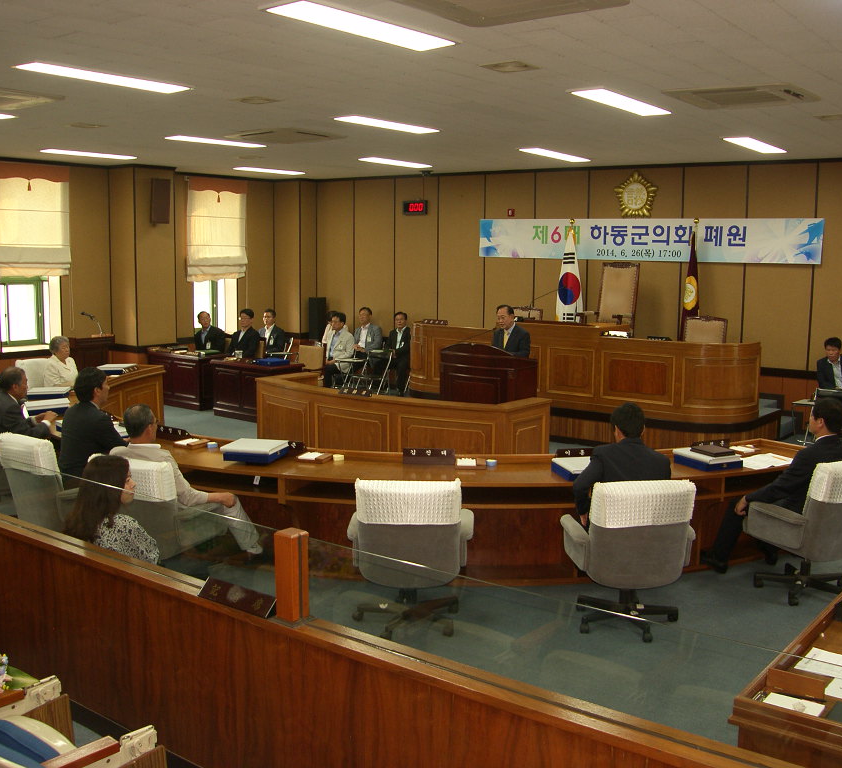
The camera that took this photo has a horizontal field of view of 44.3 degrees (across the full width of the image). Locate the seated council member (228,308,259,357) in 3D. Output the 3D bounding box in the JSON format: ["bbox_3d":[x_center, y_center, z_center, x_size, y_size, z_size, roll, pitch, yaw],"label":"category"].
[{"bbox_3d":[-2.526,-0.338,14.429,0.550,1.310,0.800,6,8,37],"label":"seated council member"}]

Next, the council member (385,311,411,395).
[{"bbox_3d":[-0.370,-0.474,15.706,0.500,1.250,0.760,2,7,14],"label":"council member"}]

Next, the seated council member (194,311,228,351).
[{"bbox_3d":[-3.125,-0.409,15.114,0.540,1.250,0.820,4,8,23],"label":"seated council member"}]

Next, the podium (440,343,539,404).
[{"bbox_3d":[0.721,0.175,10.980,0.920,1.220,0.580,6,9,35],"label":"podium"}]

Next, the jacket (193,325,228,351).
[{"bbox_3d":[-3.001,-0.536,14.765,0.550,0.660,0.360,6,8,37],"label":"jacket"}]

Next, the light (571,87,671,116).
[{"bbox_3d":[1.615,-2.302,8.353,0.310,0.080,1.300,5,8,34],"label":"light"}]

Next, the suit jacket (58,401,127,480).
[{"bbox_3d":[-2.415,0.437,7.613,0.520,0.670,0.460,6,9,36],"label":"suit jacket"}]

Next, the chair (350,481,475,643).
[{"bbox_3d":[-0.050,0.919,5.964,0.700,0.900,0.700,1,7,0],"label":"chair"}]

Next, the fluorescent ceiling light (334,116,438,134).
[{"bbox_3d":[-0.326,-2.482,9.940,0.280,0.080,1.290,6,9,35],"label":"fluorescent ceiling light"}]

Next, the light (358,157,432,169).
[{"bbox_3d":[-0.334,-3.010,14.134,0.280,0.080,1.290,6,9,35],"label":"light"}]

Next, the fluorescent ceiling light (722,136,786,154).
[{"bbox_3d":[3.576,-2.587,11.098,0.310,0.080,1.320,5,8,34],"label":"fluorescent ceiling light"}]

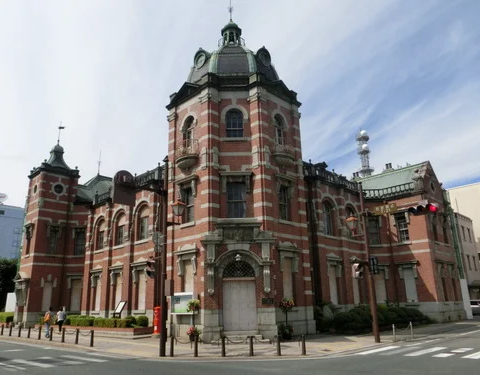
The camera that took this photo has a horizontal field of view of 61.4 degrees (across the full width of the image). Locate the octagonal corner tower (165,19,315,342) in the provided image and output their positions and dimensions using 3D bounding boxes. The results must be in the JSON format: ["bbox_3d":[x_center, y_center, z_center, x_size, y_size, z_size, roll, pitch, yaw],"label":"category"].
[{"bbox_3d":[-0.285,-1.796,25.363,8.300,20.700,8.300,-1,-16,-1],"label":"octagonal corner tower"}]

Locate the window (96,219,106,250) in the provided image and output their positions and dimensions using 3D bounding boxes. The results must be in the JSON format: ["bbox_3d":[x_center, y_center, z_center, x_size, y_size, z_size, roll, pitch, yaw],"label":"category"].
[{"bbox_3d":[-10.834,3.709,31.787,0.270,2.420,1.400,14,-22,-43],"label":"window"}]

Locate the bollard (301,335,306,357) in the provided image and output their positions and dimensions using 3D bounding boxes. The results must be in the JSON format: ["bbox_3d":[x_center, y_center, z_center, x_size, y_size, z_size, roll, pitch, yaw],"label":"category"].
[{"bbox_3d":[2.190,5.452,14.011,0.130,0.680,0.130,-1,-16,-1],"label":"bollard"}]

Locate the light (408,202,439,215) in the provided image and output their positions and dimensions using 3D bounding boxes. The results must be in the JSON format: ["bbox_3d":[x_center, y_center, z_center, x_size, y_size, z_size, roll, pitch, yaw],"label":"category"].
[{"bbox_3d":[7.581,0.875,16.690,0.380,0.400,1.150,12,-21,-39],"label":"light"}]

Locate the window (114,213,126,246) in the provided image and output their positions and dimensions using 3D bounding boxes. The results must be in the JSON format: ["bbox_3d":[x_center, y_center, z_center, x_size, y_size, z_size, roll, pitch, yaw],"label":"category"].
[{"bbox_3d":[-8.742,3.080,29.742,0.270,2.420,1.400,14,-22,-43],"label":"window"}]

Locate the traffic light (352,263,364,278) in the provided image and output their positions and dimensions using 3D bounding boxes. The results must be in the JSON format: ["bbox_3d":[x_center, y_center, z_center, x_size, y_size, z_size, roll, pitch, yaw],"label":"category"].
[{"bbox_3d":[5.155,3.624,17.592,0.370,0.680,0.300,14,-23,-43],"label":"traffic light"}]

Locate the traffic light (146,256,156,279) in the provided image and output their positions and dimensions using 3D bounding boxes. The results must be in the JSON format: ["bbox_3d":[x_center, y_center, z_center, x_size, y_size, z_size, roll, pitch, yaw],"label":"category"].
[{"bbox_3d":[-3.349,3.035,15.305,0.300,0.750,0.360,14,-23,-43],"label":"traffic light"}]

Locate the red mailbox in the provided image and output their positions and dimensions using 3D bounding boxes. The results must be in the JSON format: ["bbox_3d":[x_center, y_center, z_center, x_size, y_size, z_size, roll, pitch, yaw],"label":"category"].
[{"bbox_3d":[-4.111,6.694,20.404,0.400,1.343,0.400,-12,-19,32],"label":"red mailbox"}]

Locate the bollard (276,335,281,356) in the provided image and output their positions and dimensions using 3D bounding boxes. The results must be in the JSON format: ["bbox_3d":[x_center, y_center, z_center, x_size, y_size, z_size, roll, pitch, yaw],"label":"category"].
[{"bbox_3d":[1.341,5.486,14.053,0.130,0.680,0.130,-1,-16,-1],"label":"bollard"}]

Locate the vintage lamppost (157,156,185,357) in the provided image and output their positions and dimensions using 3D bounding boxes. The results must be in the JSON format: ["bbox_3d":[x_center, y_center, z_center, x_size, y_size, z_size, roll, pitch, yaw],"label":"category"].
[{"bbox_3d":[-2.568,2.441,15.694,0.950,7.590,0.420,14,-23,-43],"label":"vintage lamppost"}]

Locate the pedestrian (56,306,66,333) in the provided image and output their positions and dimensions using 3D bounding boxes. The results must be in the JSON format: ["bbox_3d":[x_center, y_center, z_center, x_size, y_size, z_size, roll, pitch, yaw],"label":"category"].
[{"bbox_3d":[-11.503,8.606,26.167,0.540,1.660,0.400,10,-20,-36],"label":"pedestrian"}]

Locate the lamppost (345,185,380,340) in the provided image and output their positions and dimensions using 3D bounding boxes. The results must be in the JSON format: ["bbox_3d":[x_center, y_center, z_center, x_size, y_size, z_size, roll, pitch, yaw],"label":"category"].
[{"bbox_3d":[5.373,3.188,17.991,0.420,6.935,0.950,14,-23,-43],"label":"lamppost"}]

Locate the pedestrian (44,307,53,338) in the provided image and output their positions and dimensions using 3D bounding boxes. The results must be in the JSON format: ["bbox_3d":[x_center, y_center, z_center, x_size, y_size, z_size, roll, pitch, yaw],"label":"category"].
[{"bbox_3d":[-10.870,7.746,23.206,0.480,1.672,0.380,-13,-20,33],"label":"pedestrian"}]

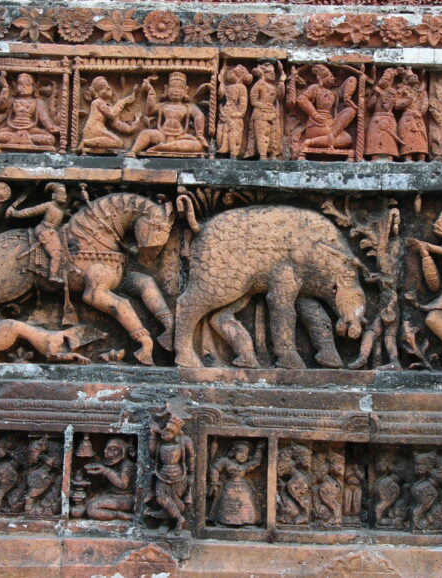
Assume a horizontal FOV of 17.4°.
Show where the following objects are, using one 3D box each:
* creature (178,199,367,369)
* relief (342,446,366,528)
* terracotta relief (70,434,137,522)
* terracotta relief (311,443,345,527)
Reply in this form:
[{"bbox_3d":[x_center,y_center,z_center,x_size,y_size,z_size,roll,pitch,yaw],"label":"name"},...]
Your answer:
[{"bbox_3d":[0.096,-0.008,2.805,0.367,0.325,0.085,1,-2,2],"label":"creature"},{"bbox_3d":[0.257,0.381,2.784,0.042,0.153,0.045,1,-2,2],"label":"relief"},{"bbox_3d":[-0.226,0.365,2.794,0.120,0.163,0.055,1,-2,2],"label":"terracotta relief"},{"bbox_3d":[0.205,0.376,2.786,0.062,0.157,0.045,1,-2,2],"label":"terracotta relief"}]

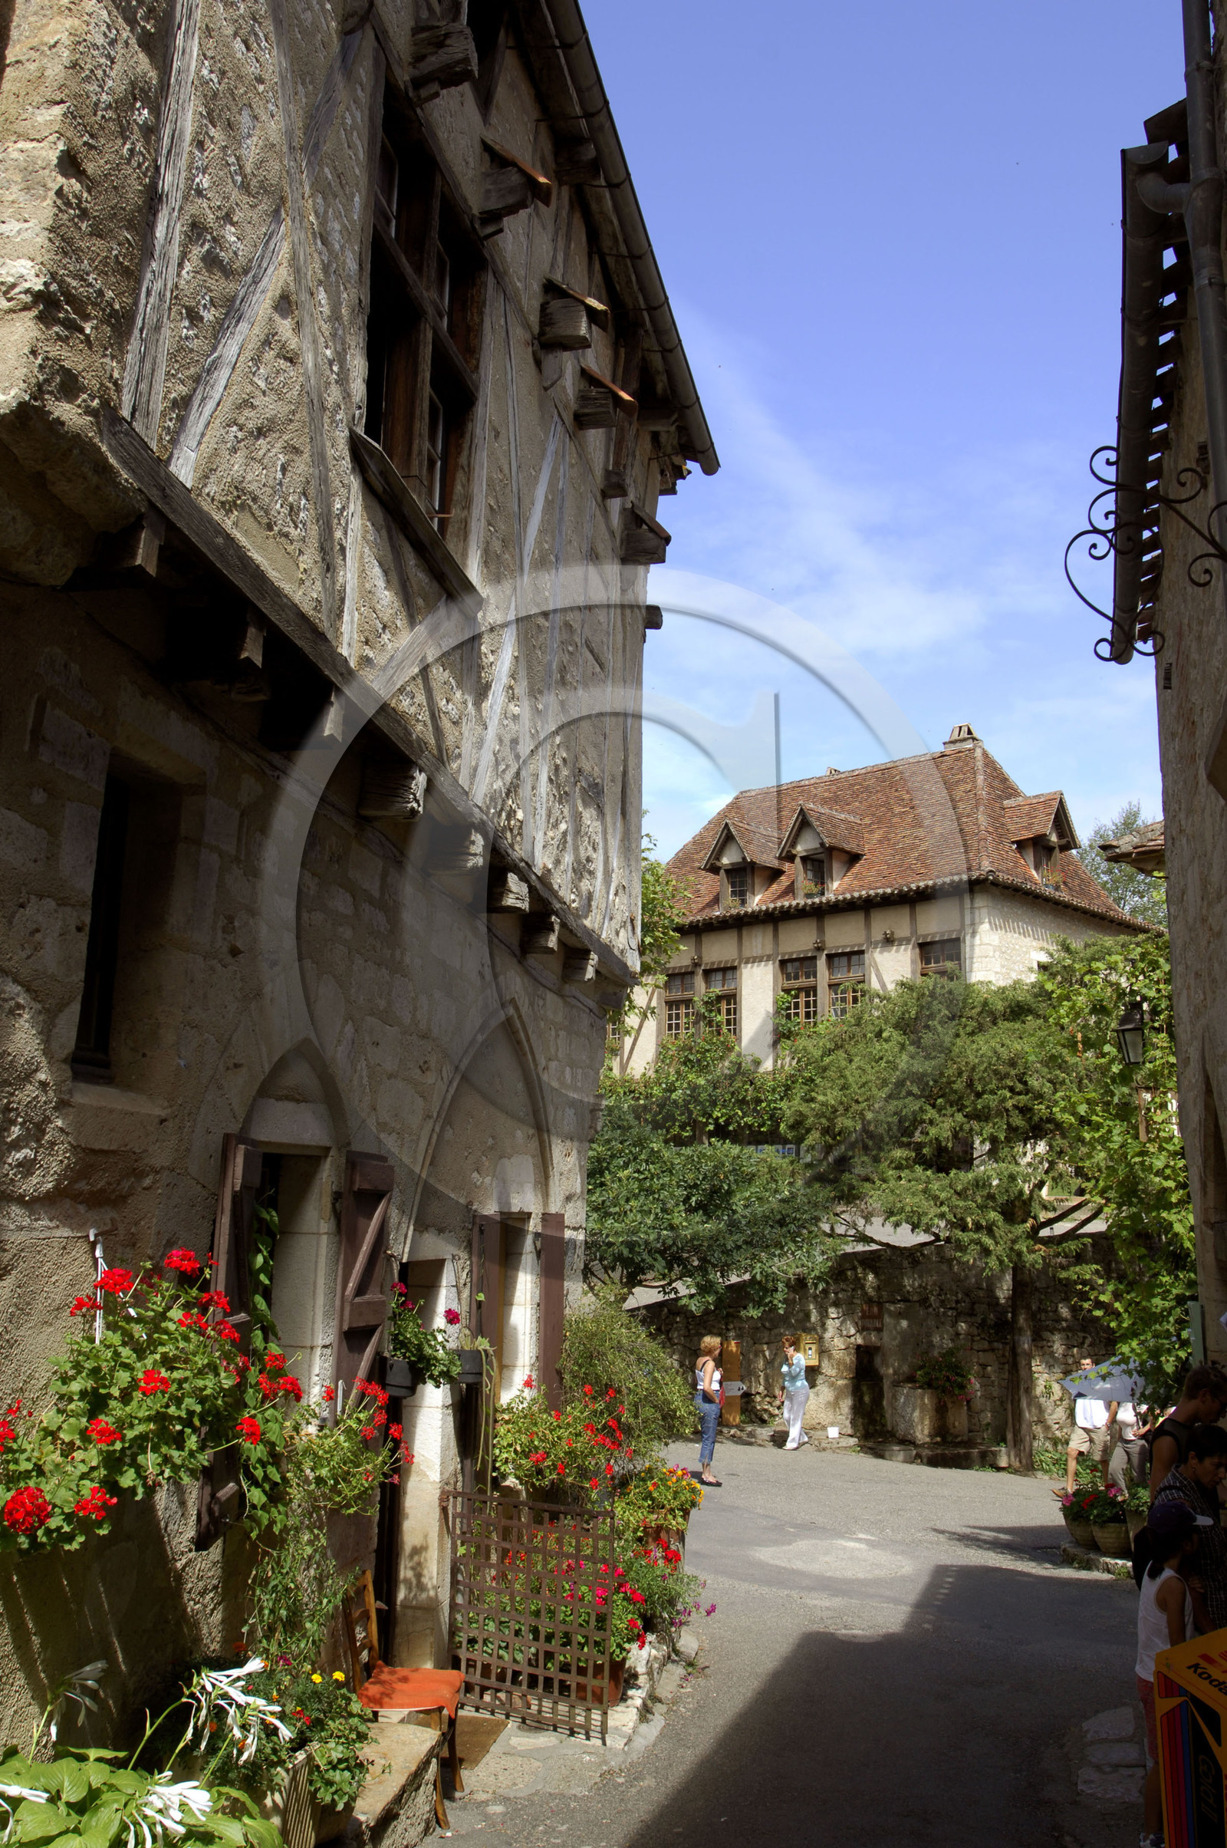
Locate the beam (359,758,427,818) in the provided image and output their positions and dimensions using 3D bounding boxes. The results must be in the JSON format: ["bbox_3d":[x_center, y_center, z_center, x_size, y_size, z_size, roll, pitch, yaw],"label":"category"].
[{"bbox_3d":[-1.000,-0.599,6.894,0.310,0.250,0.180,-2,-15,13],"label":"beam"}]

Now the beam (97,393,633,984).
[{"bbox_3d":[-0.641,-0.403,7.843,0.160,0.170,7.850,-1,-12,11],"label":"beam"}]

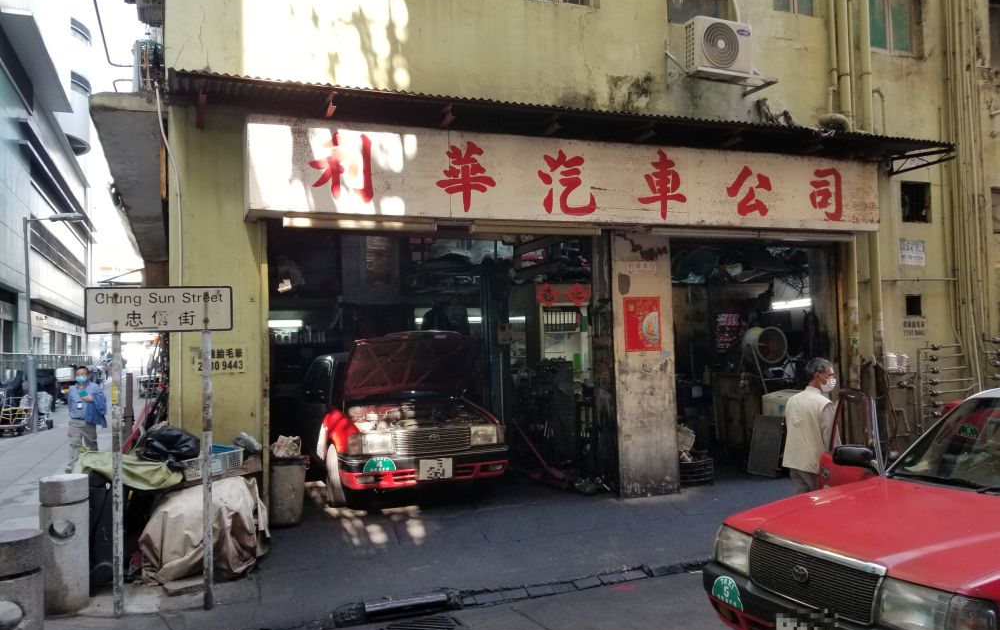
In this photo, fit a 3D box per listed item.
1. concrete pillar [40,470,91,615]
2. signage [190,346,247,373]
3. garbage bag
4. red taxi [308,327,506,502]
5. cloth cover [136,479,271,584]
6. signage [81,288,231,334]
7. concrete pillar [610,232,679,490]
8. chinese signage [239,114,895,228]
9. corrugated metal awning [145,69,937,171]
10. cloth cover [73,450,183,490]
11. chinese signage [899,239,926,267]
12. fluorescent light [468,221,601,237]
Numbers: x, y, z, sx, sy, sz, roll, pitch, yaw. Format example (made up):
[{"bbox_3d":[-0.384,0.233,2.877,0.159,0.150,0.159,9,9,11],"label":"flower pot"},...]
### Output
[{"bbox_3d":[-3.008,1.573,5.181,0.330,0.876,0.330,-1,-2,-20],"label":"concrete pillar"},{"bbox_3d":[-2.487,0.393,6.631,0.455,0.235,0.015,-1,-2,-20],"label":"signage"},{"bbox_3d":[-2.646,1.067,6.050,0.450,0.340,0.400,-1,-2,-20],"label":"garbage bag"},{"bbox_3d":[-1.537,1.196,9.218,1.700,1.600,4.690,0,-3,-23],"label":"red taxi"},{"bbox_3d":[-2.225,1.617,5.782,0.880,0.680,0.550,-1,-3,-20],"label":"cloth cover"},{"bbox_3d":[-2.292,-0.030,5.070,0.910,0.305,0.030,-1,-3,-20],"label":"signage"},{"bbox_3d":[1.371,0.498,7.588,0.649,2.583,0.400,-1,-3,-20],"label":"concrete pillar"},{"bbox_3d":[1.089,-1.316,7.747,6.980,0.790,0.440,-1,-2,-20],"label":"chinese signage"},{"bbox_3d":[1.181,-1.889,7.602,8.260,0.230,0.900,-1,-2,-20],"label":"corrugated metal awning"},{"bbox_3d":[-2.844,1.198,5.750,0.720,0.220,0.500,-1,-3,-20],"label":"cloth cover"},{"bbox_3d":[4.825,-0.731,8.785,0.410,0.310,0.020,-1,-3,-20],"label":"chinese signage"},{"bbox_3d":[0.328,-0.800,6.947,1.270,0.100,0.120,-1,-3,-20],"label":"fluorescent light"}]

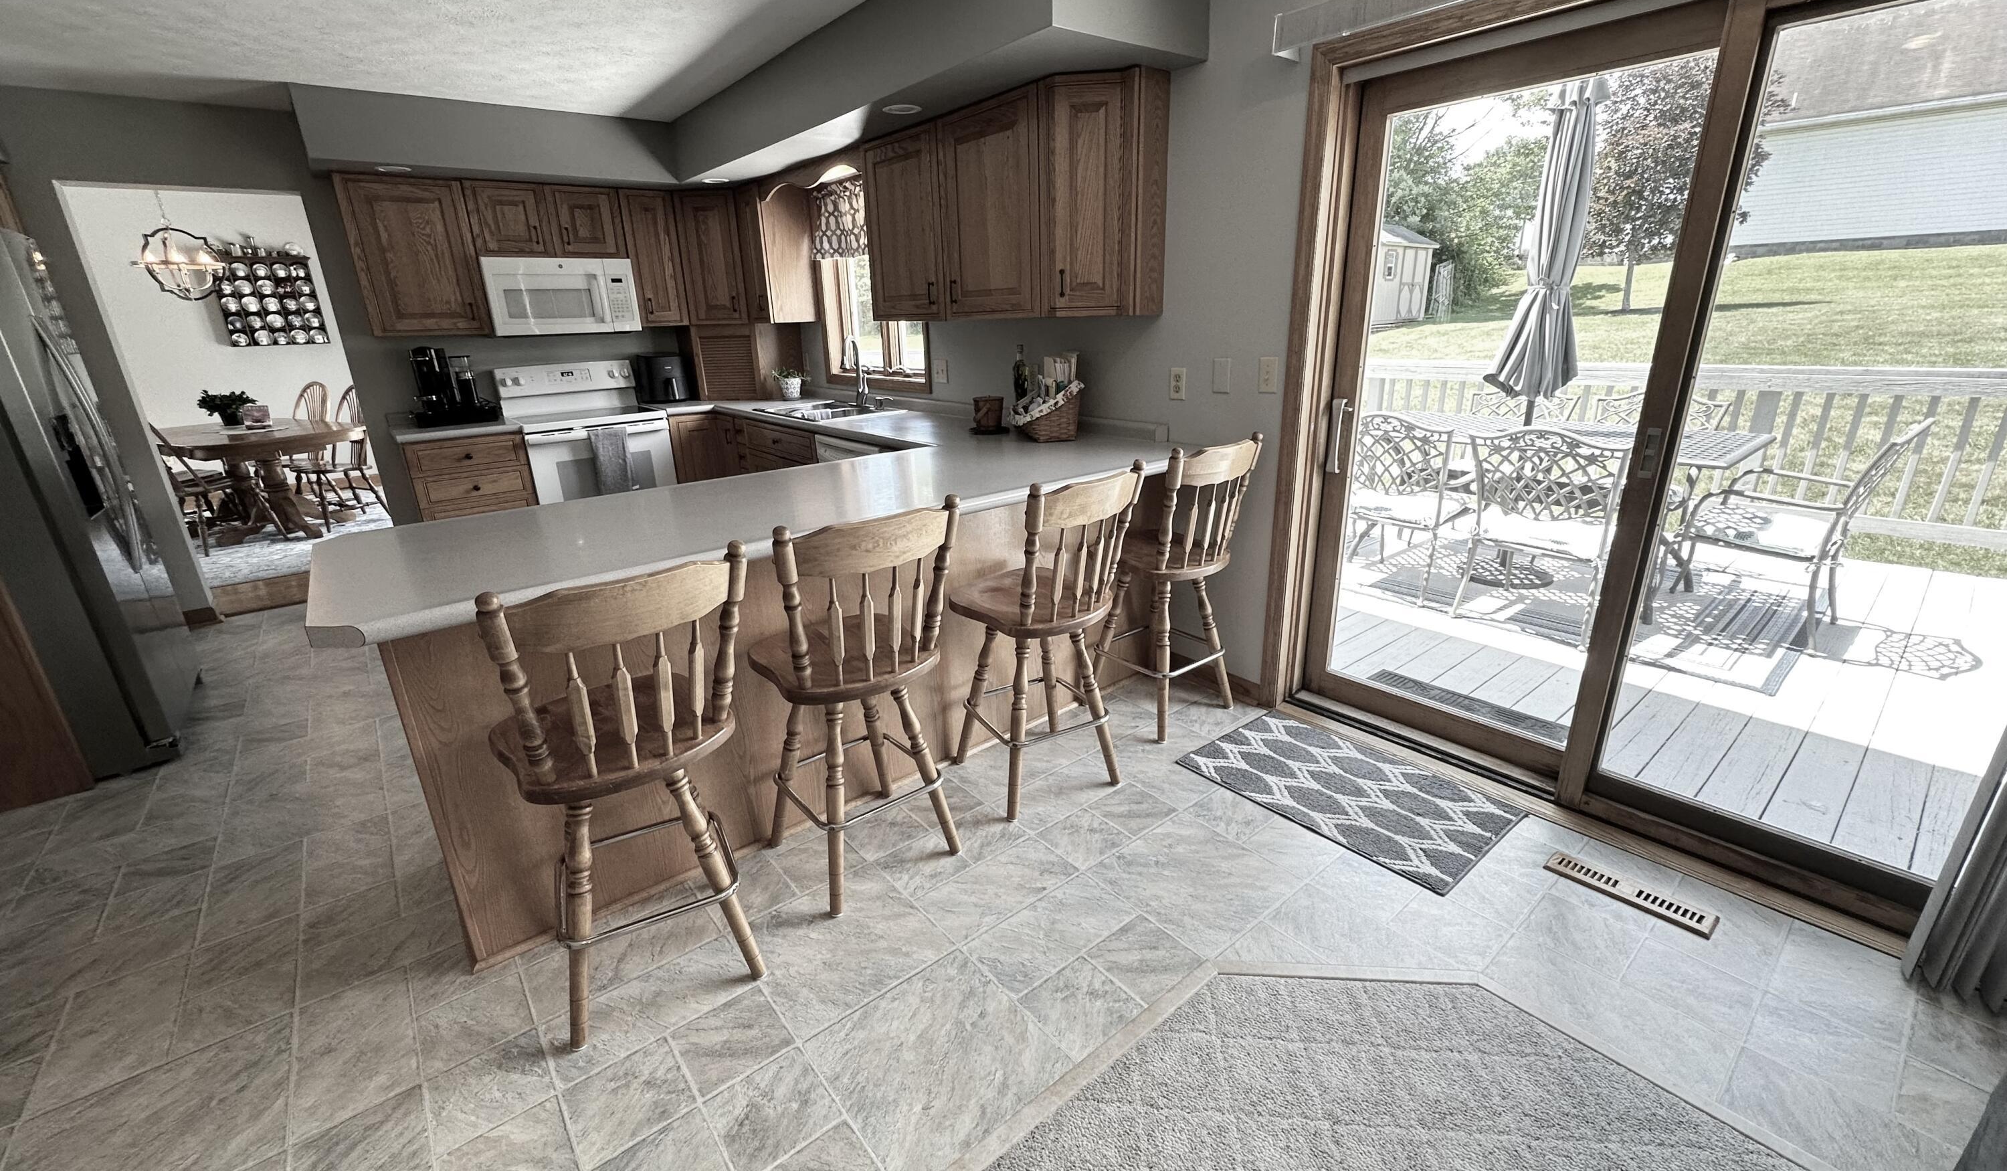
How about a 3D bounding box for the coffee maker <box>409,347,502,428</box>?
[{"bbox_3d":[-3.058,-1.100,4.471,0.390,0.415,0.320,-16,23,-36],"label":"coffee maker"}]

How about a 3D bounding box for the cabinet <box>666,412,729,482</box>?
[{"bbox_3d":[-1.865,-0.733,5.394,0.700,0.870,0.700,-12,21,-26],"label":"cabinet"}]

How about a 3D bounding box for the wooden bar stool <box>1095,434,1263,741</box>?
[{"bbox_3d":[0.556,-0.021,2.794,0.440,1.020,0.470,-15,22,-32],"label":"wooden bar stool"}]

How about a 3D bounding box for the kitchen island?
[{"bbox_3d":[-0.495,0.129,2.653,2.530,0.915,1.040,-16,23,-36],"label":"kitchen island"}]

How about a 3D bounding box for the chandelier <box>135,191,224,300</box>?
[{"bbox_3d":[-5.628,-2.313,5.498,0.470,0.750,0.470,-16,23,-36],"label":"chandelier"}]

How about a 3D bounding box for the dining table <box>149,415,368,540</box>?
[{"bbox_3d":[-5.547,-0.772,6.108,2.200,0.760,1.120,10,23,33],"label":"dining table"}]

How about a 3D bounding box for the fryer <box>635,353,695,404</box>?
[{"bbox_3d":[-2.184,-1.318,5.186,0.240,0.285,0.300,-16,24,-35],"label":"fryer"}]

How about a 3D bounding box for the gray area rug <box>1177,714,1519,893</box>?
[{"bbox_3d":[1.025,0.608,2.464,0.505,0.012,0.830,-16,24,-35],"label":"gray area rug"}]

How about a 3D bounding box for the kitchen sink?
[{"bbox_3d":[-0.980,-0.898,4.555,0.540,0.190,0.860,-16,23,-36],"label":"kitchen sink"}]

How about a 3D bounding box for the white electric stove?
[{"bbox_3d":[-2.491,-0.716,4.916,0.760,1.180,0.670,-16,24,-35],"label":"white electric stove"}]

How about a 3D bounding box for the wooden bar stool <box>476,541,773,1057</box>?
[{"bbox_3d":[-0.795,0.397,1.737,0.460,1.020,0.460,-16,24,-35],"label":"wooden bar stool"}]

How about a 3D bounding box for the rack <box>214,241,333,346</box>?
[{"bbox_3d":[-6.686,-2.629,7.396,0.700,0.830,0.130,-16,23,-36],"label":"rack"}]

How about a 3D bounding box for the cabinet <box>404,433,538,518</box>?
[{"bbox_3d":[-2.996,-0.423,4.600,0.540,0.870,0.620,-16,24,-35],"label":"cabinet"}]

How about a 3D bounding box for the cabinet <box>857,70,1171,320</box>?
[{"bbox_3d":[-0.038,-1.474,3.258,0.340,0.760,1.480,-16,24,-35],"label":"cabinet"}]

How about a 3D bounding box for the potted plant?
[{"bbox_3d":[-5.890,-1.346,6.183,0.340,0.280,0.330,-16,24,-35],"label":"potted plant"}]

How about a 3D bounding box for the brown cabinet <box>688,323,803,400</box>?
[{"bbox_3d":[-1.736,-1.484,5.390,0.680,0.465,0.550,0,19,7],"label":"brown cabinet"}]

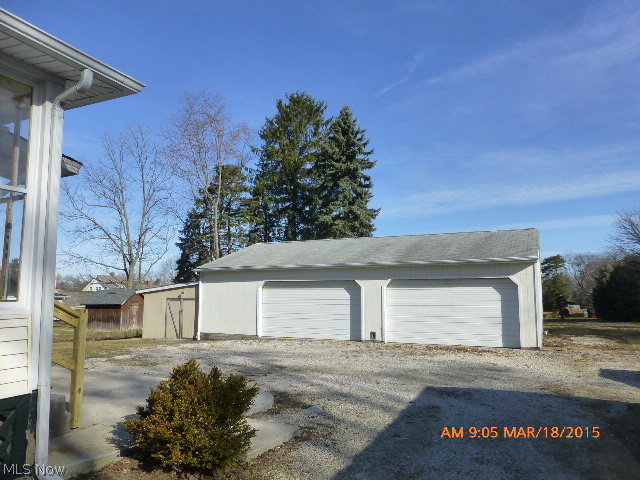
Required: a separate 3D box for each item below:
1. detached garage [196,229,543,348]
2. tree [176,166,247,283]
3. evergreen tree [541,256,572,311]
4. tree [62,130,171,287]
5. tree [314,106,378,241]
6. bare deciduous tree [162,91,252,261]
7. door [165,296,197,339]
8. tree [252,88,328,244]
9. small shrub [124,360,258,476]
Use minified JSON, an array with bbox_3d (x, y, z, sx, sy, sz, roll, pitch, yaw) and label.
[{"bbox_3d":[2.973,2.281,22.987,14.870,4.870,10.950,-3,-6,25],"label":"detached garage"},{"bbox_3d":[-9.611,-0.018,39.205,6.315,13.609,6.315,1,-6,-14],"label":"tree"},{"bbox_3d":[25.324,4.505,47.773,3.445,5.898,3.445,-3,-6,28],"label":"evergreen tree"},{"bbox_3d":[-16.721,-1.555,36.349,8.242,15.981,8.242,2,-6,-25],"label":"tree"},{"bbox_3d":[2.341,-2.897,40.493,6.300,19.249,6.300,-1,-6,3],"label":"tree"},{"bbox_3d":[-9.793,-3.335,38.534,7.465,20.078,7.465,1,-6,-14],"label":"bare deciduous tree"},{"bbox_3d":[-6.820,3.822,21.766,2.050,2.000,0.100,-3,-6,25],"label":"door"},{"bbox_3d":[-2.859,-3.681,41.580,7.190,21.092,7.190,0,-6,-4],"label":"tree"},{"bbox_3d":[-1.195,1.573,4.064,1.219,0.899,1.150,1,-6,-16],"label":"small shrub"}]

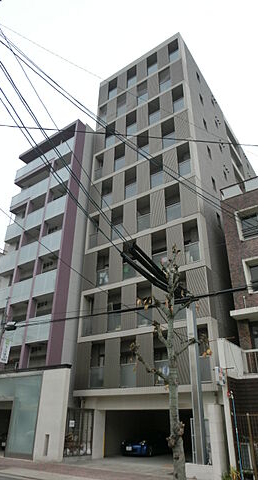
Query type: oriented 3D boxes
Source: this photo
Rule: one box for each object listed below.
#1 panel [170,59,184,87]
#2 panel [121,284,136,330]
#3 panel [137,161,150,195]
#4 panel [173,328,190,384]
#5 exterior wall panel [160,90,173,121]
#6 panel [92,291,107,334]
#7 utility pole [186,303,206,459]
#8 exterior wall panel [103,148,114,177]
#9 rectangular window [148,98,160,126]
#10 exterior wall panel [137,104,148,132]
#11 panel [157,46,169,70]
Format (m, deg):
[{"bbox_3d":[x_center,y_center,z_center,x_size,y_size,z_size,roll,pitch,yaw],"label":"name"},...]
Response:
[{"bbox_3d":[3.649,-12.874,25.637,0.994,2.551,0.100,-18,-35,30],"label":"panel"},{"bbox_3d":[0.052,3.714,18.410,1.007,2.408,0.120,-17,-34,29],"label":"panel"},{"bbox_3d":[0.973,-4.294,22.758,1.020,2.551,0.100,-18,-35,30],"label":"panel"},{"bbox_3d":[2.522,5.380,15.562,1.010,2.494,0.120,-17,-34,29],"label":"panel"},{"bbox_3d":[2.771,-10.018,24.669,1.044,2.551,0.100,-18,-35,30],"label":"exterior wall panel"},{"bbox_3d":[-1.571,4.109,18.834,0.984,2.447,0.100,-18,-34,31],"label":"panel"},{"bbox_3d":[2.882,6.013,14.584,0.300,6.772,0.300,-18,-35,30],"label":"utility pole"},{"bbox_3d":[-1.435,-5.506,24.176,0.956,2.448,0.100,-18,-34,31],"label":"exterior wall panel"},{"bbox_3d":[1.931,-9.713,25.224,1.058,2.551,0.120,-18,-35,30],"label":"rectangular window"},{"bbox_3d":[1.050,-8.707,23.994,0.947,2.448,0.100,-18,-34,31],"label":"exterior wall panel"},{"bbox_3d":[2.819,-14.522,26.625,1.010,2.522,0.120,-17,-34,29],"label":"panel"}]

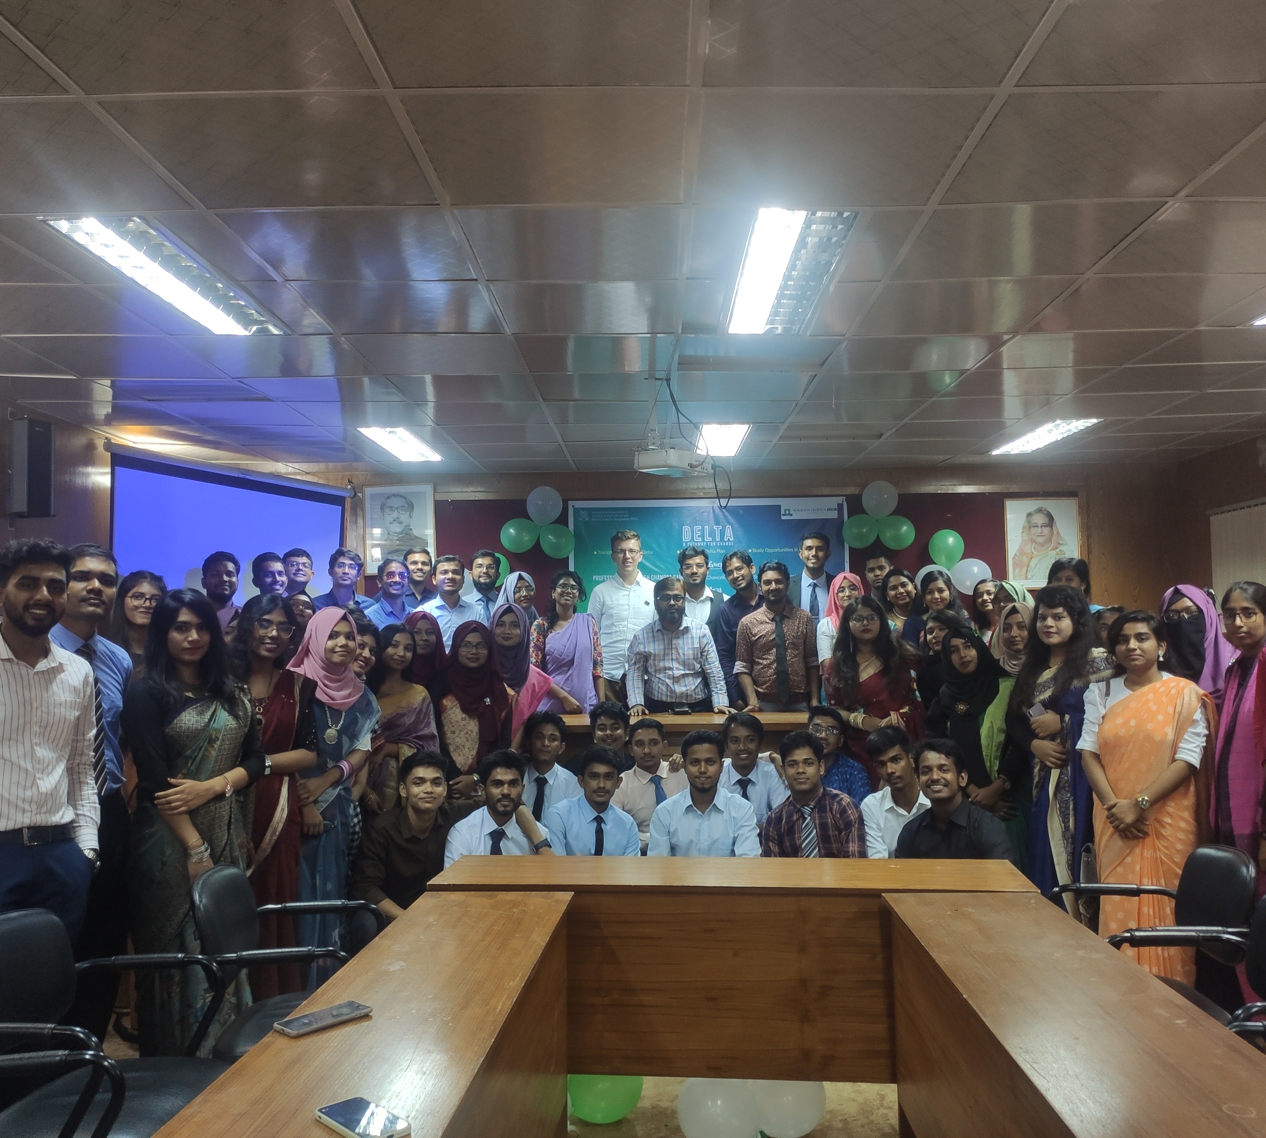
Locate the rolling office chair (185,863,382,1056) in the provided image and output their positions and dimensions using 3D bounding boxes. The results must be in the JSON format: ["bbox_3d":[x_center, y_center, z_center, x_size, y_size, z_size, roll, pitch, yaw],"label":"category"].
[{"bbox_3d":[-0.854,1.212,3.036,0.590,0.870,0.570,0,-3,-2],"label":"rolling office chair"}]

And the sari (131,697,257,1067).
[{"bbox_3d":[-1.312,0.995,3.365,0.390,1.260,0.320,1,-3,-22],"label":"sari"}]

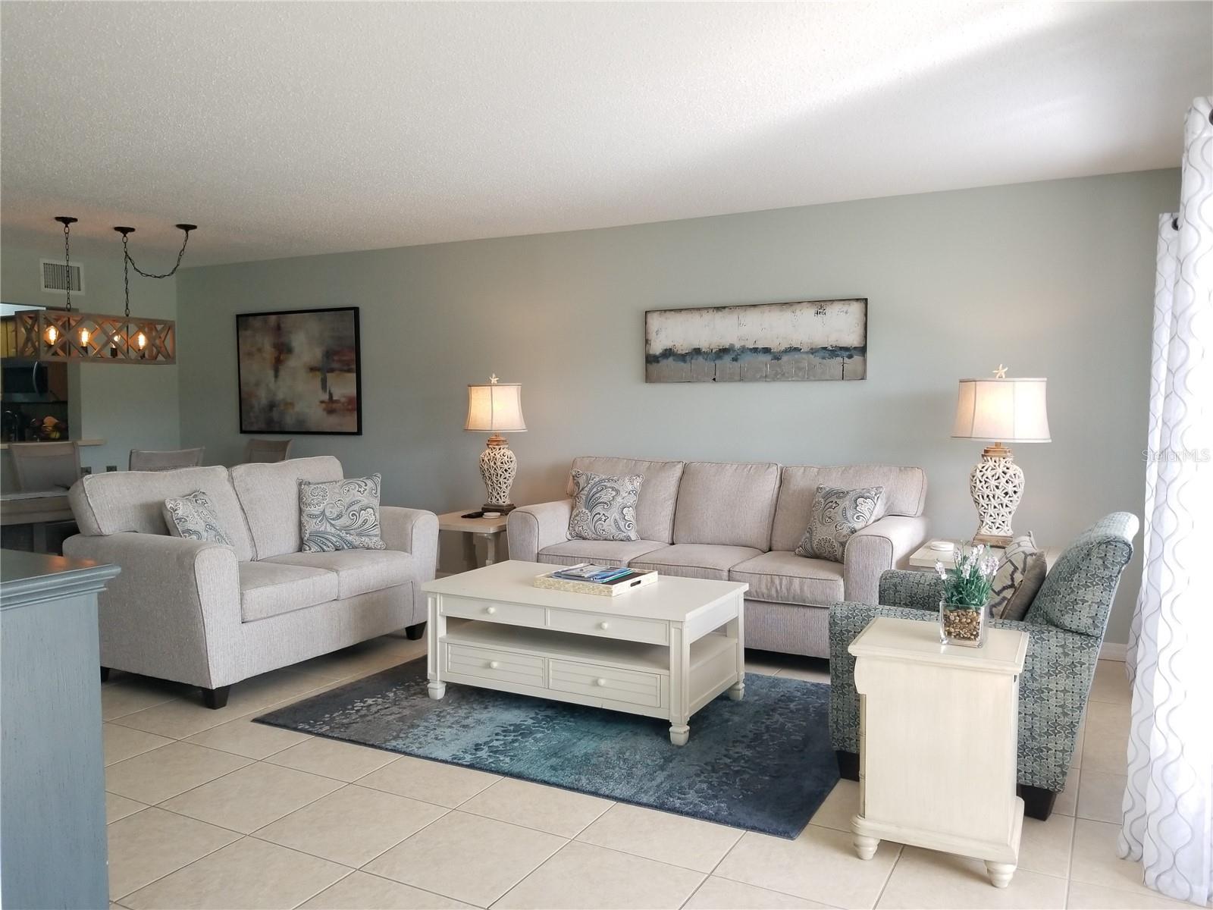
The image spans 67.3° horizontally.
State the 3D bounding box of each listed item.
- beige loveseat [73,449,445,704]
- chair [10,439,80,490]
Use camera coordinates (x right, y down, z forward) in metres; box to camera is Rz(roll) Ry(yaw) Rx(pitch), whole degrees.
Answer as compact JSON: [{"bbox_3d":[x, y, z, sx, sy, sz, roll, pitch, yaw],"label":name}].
[{"bbox_3d":[-1.696,0.543,4.600,0.899,0.976,1.579,1,3,28],"label":"beige loveseat"},{"bbox_3d":[-3.572,0.458,6.096,0.600,1.060,0.480,1,3,27],"label":"chair"}]

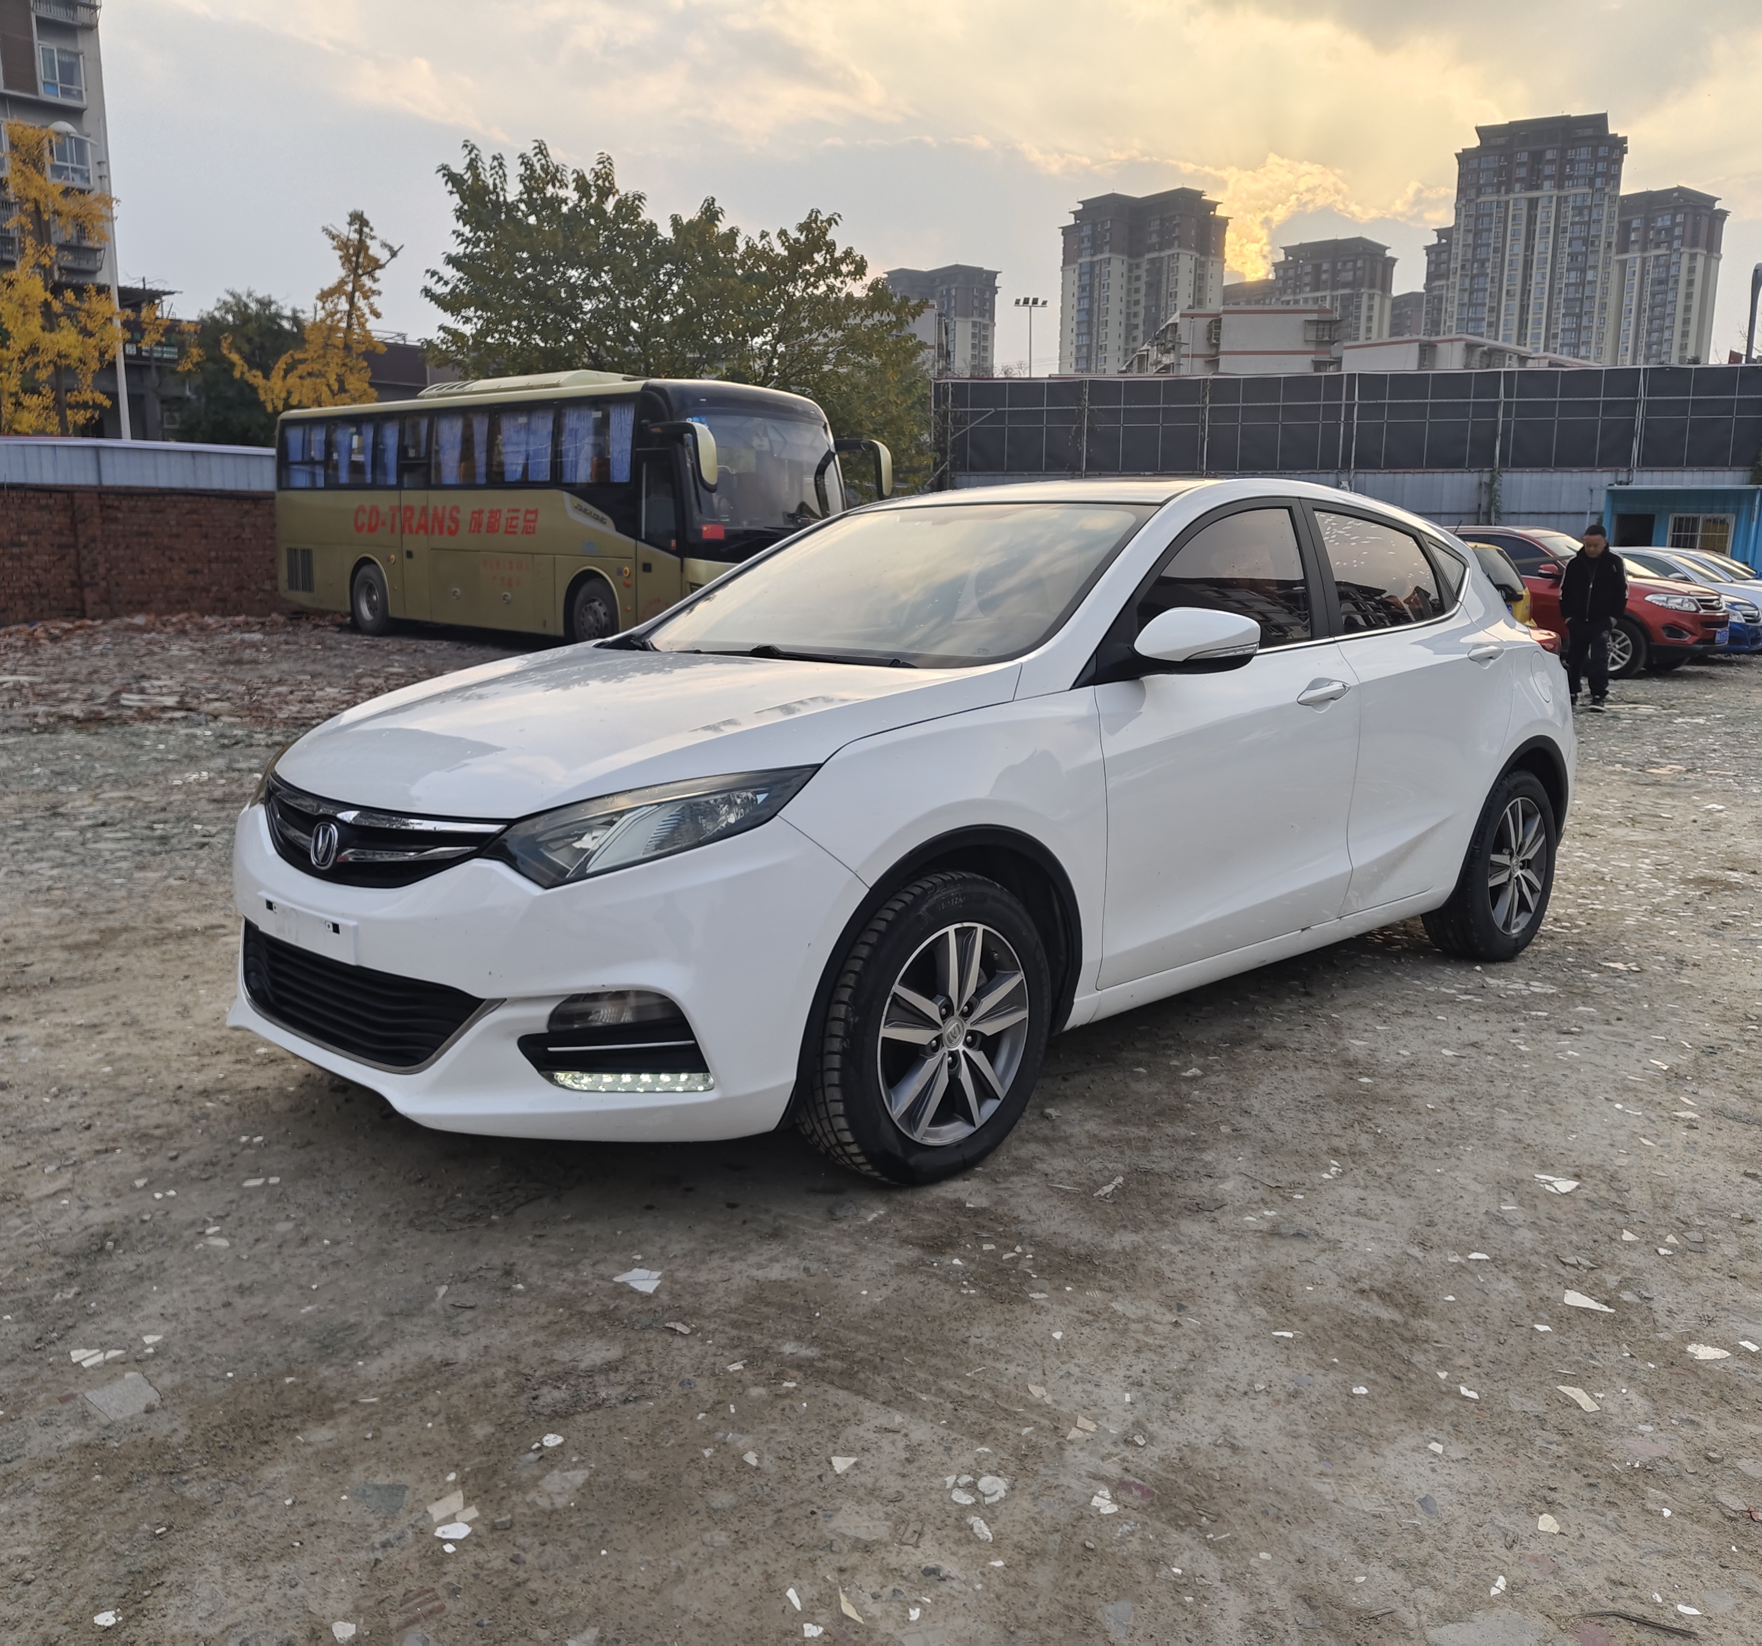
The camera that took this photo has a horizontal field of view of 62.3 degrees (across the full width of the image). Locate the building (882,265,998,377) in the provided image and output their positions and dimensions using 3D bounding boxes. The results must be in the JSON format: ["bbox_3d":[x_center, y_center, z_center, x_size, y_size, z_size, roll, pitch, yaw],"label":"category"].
[{"bbox_3d":[18.886,-126.701,455.012,30.000,83.819,20.000,11,15,43],"label":"building"}]

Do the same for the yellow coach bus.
[{"bbox_3d":[-4.643,-4.138,19.563,9.771,3.420,2.473,11,14,41],"label":"yellow coach bus"}]

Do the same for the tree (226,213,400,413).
[{"bbox_3d":[-13.518,-9.918,34.765,4.042,8.709,3.840,-3,11,-20],"label":"tree"}]

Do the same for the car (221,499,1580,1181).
[{"bbox_3d":[0.508,-0.259,4.316,4.475,1.490,1.830,-8,14,-43],"label":"car"}]

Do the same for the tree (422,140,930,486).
[{"bbox_3d":[-3.834,-8.260,27.446,9.392,8.487,8.922,0,11,-8],"label":"tree"}]

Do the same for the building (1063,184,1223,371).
[{"bbox_3d":[66.509,-115.335,380.022,28.900,92.000,31.300,-8,14,-39],"label":"building"}]

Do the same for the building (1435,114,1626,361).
[{"bbox_3d":[135.916,-99.284,305.703,31.600,88.700,18.000,7,12,31],"label":"building"}]

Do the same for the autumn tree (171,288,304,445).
[{"bbox_3d":[-16.285,-9.502,36.886,3.700,7.630,3.700,-4,11,-23],"label":"autumn tree"}]

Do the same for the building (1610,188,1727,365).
[{"bbox_3d":[192.819,-112.446,378.486,25.000,90.034,28.000,-8,14,-39],"label":"building"}]

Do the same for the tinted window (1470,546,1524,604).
[{"bbox_3d":[6.252,-2.575,15.000,1.100,0.580,0.100,-10,-16,-43],"label":"tinted window"}]

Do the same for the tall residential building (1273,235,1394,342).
[{"bbox_3d":[129.920,-122.799,430.939,28.000,88.835,24.000,10,14,40],"label":"tall residential building"}]

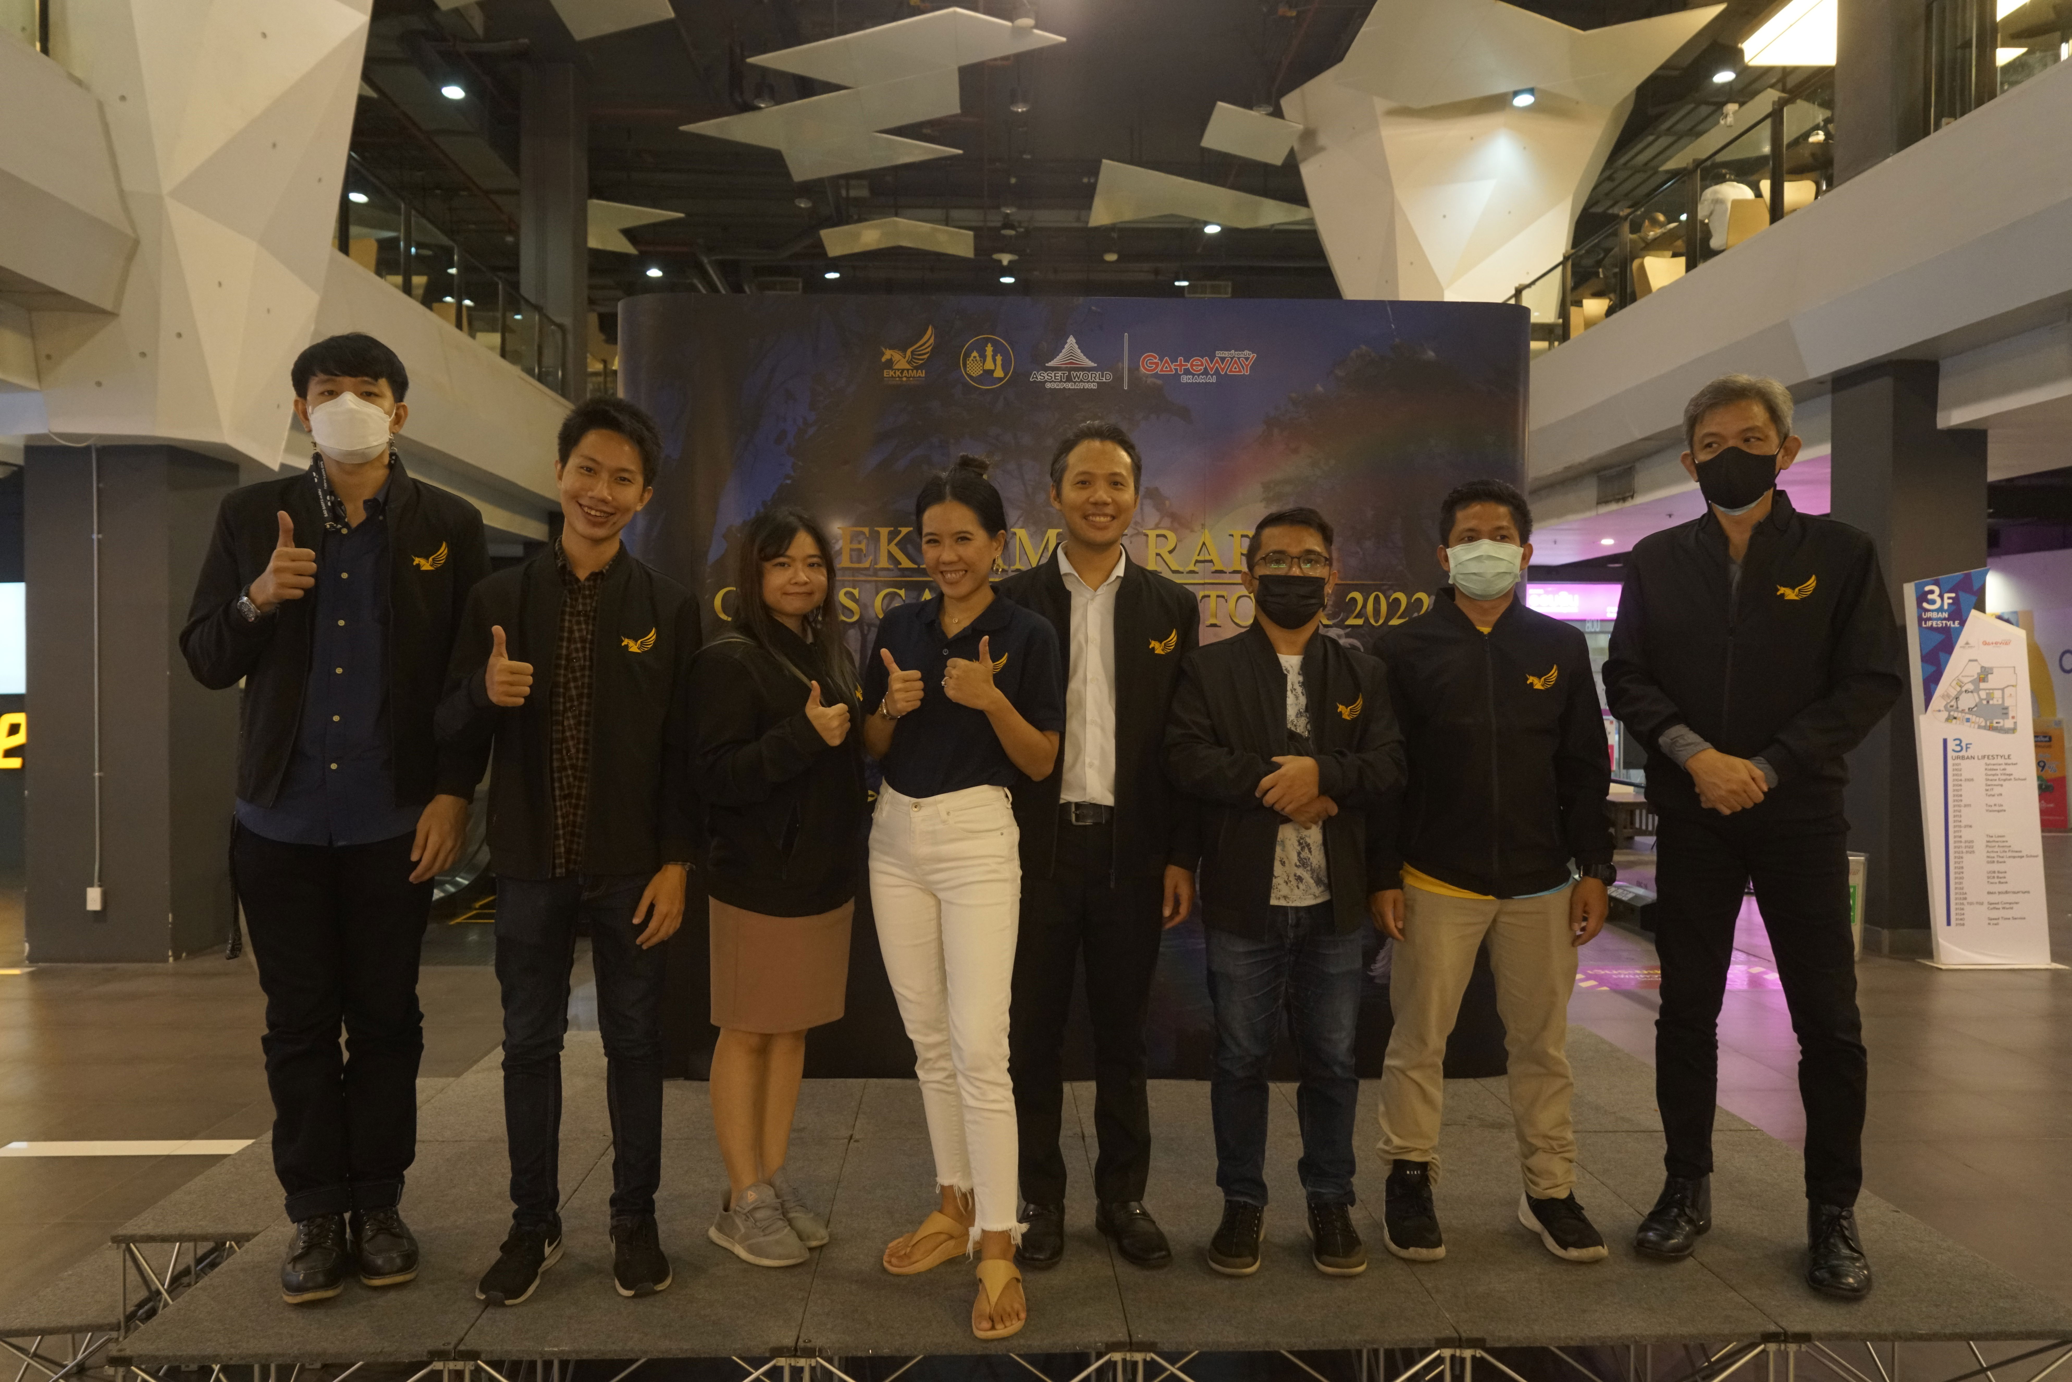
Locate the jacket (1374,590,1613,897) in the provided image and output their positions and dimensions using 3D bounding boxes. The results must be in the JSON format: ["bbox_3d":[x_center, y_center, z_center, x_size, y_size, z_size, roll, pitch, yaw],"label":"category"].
[{"bbox_3d":[0.968,0.109,3.072,0.485,0.645,0.300,0,1,12],"label":"jacket"}]

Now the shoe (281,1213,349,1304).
[{"bbox_3d":[-1.435,1.086,2.876,0.110,0.145,0.295,0,1,-24],"label":"shoe"}]

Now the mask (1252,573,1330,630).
[{"bbox_3d":[0.520,-0.183,2.926,0.148,0.115,0.085,0,1,4],"label":"mask"}]

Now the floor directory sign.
[{"bbox_3d":[5.471,0.445,8.323,0.800,2.260,0.240,0,1,-2],"label":"floor directory sign"}]

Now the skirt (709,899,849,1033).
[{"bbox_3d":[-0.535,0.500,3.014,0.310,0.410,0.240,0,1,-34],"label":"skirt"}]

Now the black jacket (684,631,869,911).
[{"bbox_3d":[-0.531,0.163,2.973,0.380,0.580,0.320,0,1,-32],"label":"black jacket"}]

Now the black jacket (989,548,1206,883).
[{"bbox_3d":[0.123,0.056,2.993,0.460,0.670,0.270,0,1,1],"label":"black jacket"}]

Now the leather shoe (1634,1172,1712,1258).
[{"bbox_3d":[1.371,1.097,3.096,0.108,0.140,0.290,1,1,34],"label":"leather shoe"}]

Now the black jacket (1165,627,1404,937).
[{"bbox_3d":[0.511,0.192,2.962,0.480,0.630,0.290,0,1,-1],"label":"black jacket"}]

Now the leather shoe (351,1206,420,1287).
[{"bbox_3d":[-1.327,1.081,2.925,0.110,0.145,0.300,0,1,-32],"label":"leather shoe"}]

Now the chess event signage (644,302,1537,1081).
[{"bbox_3d":[0.120,-0.007,4.290,2.660,2.260,0.300,0,1,-3],"label":"chess event signage"}]

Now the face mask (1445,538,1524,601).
[{"bbox_3d":[0.936,-0.253,2.997,0.153,0.130,0.100,0,1,15],"label":"face mask"}]

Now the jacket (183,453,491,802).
[{"bbox_3d":[-1.389,-0.113,2.879,0.575,0.700,0.360,0,1,-20],"label":"jacket"}]

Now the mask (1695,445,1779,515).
[{"bbox_3d":[1.402,-0.422,2.878,0.148,0.135,0.090,-6,1,28],"label":"mask"}]

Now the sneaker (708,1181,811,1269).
[{"bbox_3d":[-0.565,1.079,2.945,0.255,0.125,0.100,1,1,43],"label":"sneaker"}]

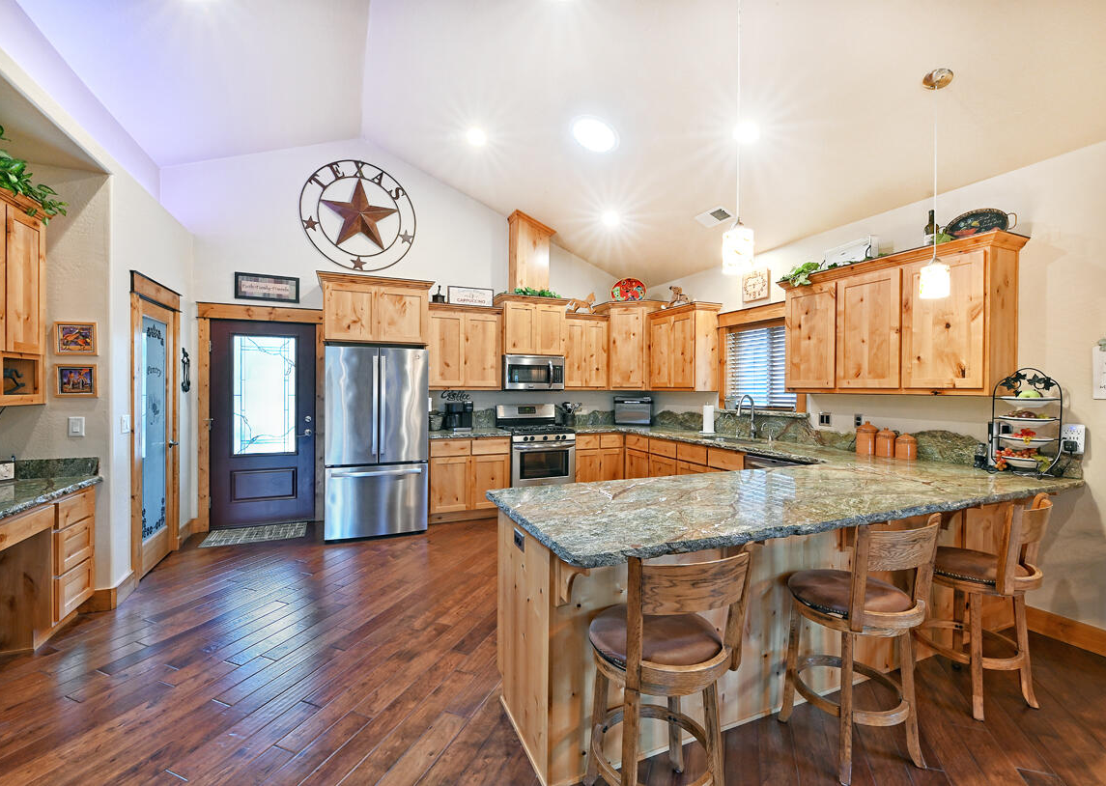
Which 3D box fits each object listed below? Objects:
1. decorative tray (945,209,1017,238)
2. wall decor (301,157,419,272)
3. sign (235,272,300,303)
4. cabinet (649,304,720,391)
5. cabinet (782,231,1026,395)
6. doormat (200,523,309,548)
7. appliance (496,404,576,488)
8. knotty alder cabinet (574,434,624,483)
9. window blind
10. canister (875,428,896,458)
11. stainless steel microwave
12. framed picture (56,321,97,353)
[{"bbox_3d":[2.638,-1.002,2.863,0.035,0.255,0.385,14,-5,-22],"label":"decorative tray"},{"bbox_3d":[-2.062,-1.904,4.930,1.160,1.166,0.100,0,0,-24],"label":"wall decor"},{"bbox_3d":[-2.871,-1.055,4.622,0.557,0.257,0.025,0,0,-24],"label":"sign"},{"bbox_3d":[1.480,-0.488,5.273,0.350,0.934,0.877,0,0,-23],"label":"cabinet"},{"bbox_3d":[2.365,-0.454,3.302,0.400,0.931,1.445,0,0,-24],"label":"cabinet"},{"bbox_3d":[-2.825,1.342,4.371,0.820,0.012,0.530,0,0,-23],"label":"doormat"},{"bbox_3d":[-0.208,0.753,5.355,0.755,1.199,0.702,0,0,-23],"label":"appliance"},{"bbox_3d":[0.435,0.923,5.764,0.660,0.880,0.635,0,0,-24],"label":"knotty alder cabinet"},{"bbox_3d":[2.090,-0.257,4.574,0.060,0.840,0.850,0,0,-24],"label":"window blind"},{"bbox_3d":[2.455,0.361,3.376,0.120,0.214,0.120,0,0,-24],"label":"canister"},{"bbox_3d":[-0.274,-0.233,5.547,0.757,0.409,0.430,0,0,-24],"label":"stainless steel microwave"},{"bbox_3d":[-2.901,-0.331,2.784,0.199,0.203,0.025,0,0,-24],"label":"framed picture"}]

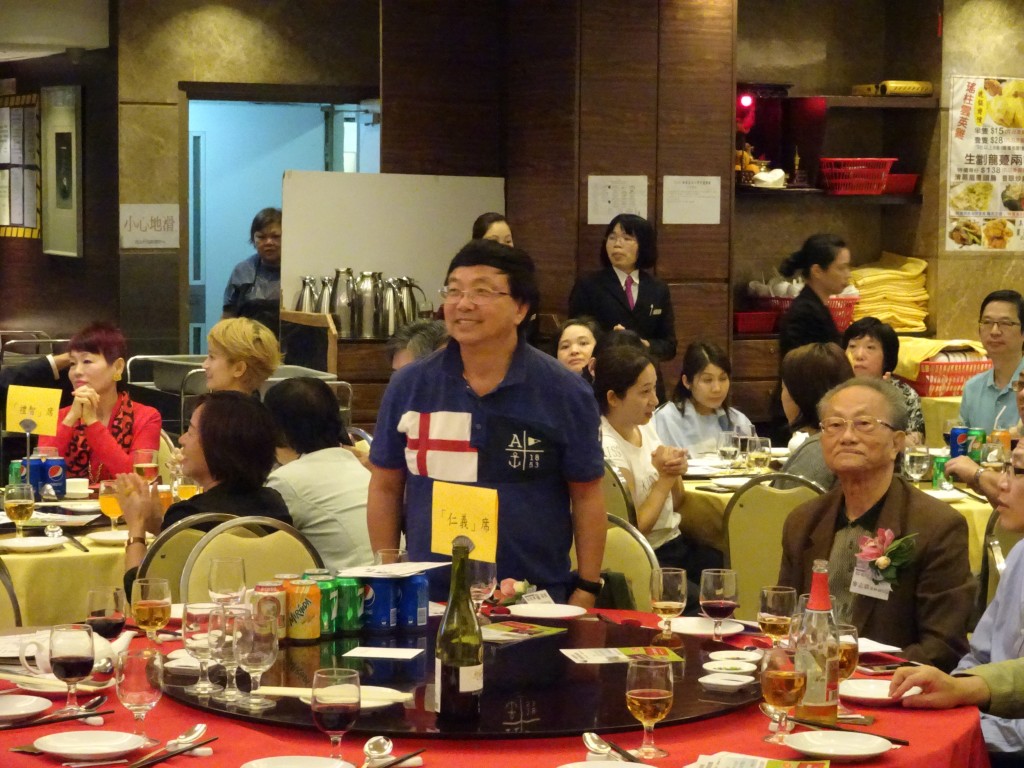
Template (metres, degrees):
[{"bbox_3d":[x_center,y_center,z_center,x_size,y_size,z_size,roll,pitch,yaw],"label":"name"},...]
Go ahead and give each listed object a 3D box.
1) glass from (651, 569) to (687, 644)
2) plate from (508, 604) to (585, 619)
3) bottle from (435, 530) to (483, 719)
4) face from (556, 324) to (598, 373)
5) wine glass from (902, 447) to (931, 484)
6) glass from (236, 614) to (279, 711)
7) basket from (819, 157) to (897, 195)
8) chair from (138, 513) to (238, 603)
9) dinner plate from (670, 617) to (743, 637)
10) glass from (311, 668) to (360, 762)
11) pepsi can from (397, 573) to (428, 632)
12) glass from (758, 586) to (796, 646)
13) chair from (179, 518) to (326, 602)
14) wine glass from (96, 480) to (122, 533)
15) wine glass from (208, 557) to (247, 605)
[{"bbox_3d":[0.323,0.460,5.185,0.077,0.150,0.077,0,4,0],"label":"glass"},{"bbox_3d":[0.068,0.500,5.431,0.185,0.021,0.185,0,4,0],"label":"plate"},{"bbox_3d":[-0.088,0.420,4.250,0.080,0.295,0.080,0,4,0],"label":"bottle"},{"bbox_3d":[0.231,-0.131,9.000,0.150,0.190,0.160,-6,1,10],"label":"face"},{"bbox_3d":[1.246,0.275,7.755,0.077,0.150,0.077,0,4,0],"label":"wine glass"},{"bbox_3d":[-0.453,0.492,4.459,0.079,0.156,0.079,1,4,0],"label":"glass"},{"bbox_3d":[1.633,-0.979,11.850,0.300,0.172,0.220,-1,4,-20],"label":"basket"},{"bbox_3d":[-0.864,0.736,6.391,0.430,0.920,0.540,-2,5,-30],"label":"chair"},{"bbox_3d":[0.397,0.517,5.271,0.185,0.021,0.185,0,4,0],"label":"dinner plate"},{"bbox_3d":[-0.291,0.554,4.174,0.080,0.155,0.080,0,5,0],"label":"glass"},{"bbox_3d":[-0.200,0.437,5.066,0.066,0.117,0.066,0,4,0],"label":"pepsi can"},{"bbox_3d":[0.520,0.477,4.915,0.076,0.151,0.076,0,4,0],"label":"glass"},{"bbox_3d":[-0.544,0.784,5.927,0.430,0.900,0.540,-1,4,-20],"label":"chair"},{"bbox_3d":[-1.044,0.335,6.606,0.077,0.151,0.077,0,4,0],"label":"wine glass"},{"bbox_3d":[-0.615,0.457,5.442,0.079,0.156,0.079,1,4,0],"label":"wine glass"}]

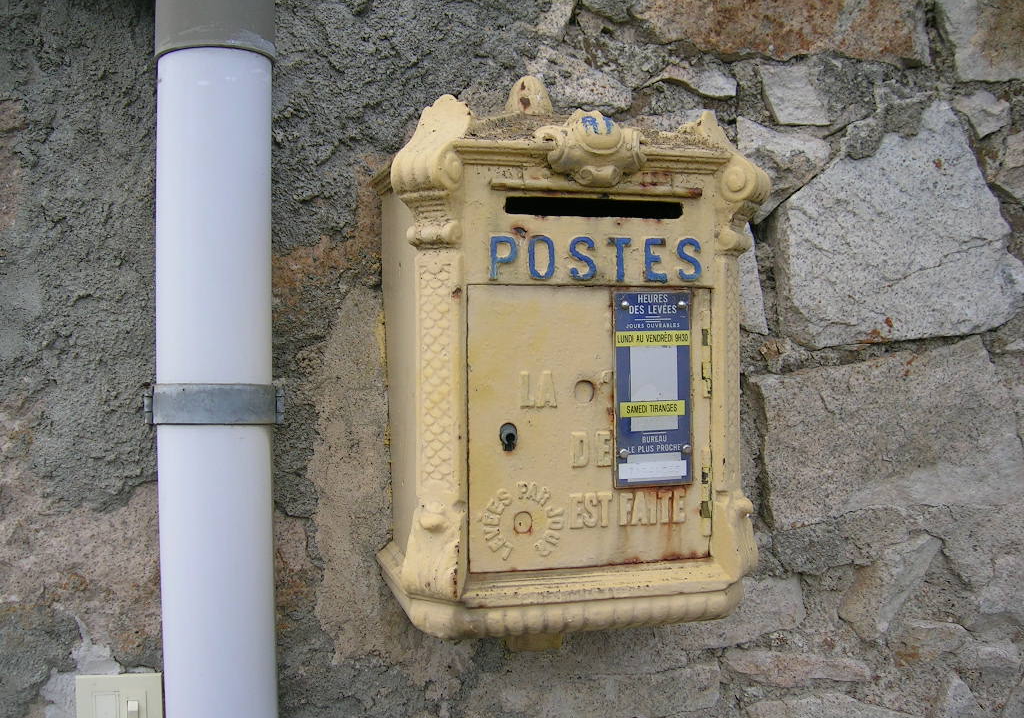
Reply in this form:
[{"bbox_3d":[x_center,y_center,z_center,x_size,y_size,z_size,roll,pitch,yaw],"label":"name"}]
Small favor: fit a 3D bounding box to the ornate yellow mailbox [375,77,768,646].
[{"bbox_3d":[0.057,0.001,0.995,0.360,0.590,0.222,0,1,-15],"label":"ornate yellow mailbox"}]

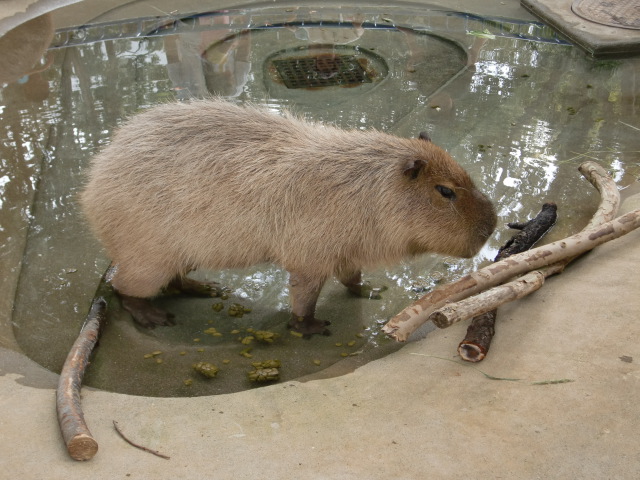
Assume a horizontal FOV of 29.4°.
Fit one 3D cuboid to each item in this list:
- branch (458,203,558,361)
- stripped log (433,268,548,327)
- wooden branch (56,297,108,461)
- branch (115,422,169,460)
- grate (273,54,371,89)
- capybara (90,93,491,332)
[{"bbox_3d":[0.527,0.078,3.317,0.110,0.085,0.920,10,29,19],"label":"branch"},{"bbox_3d":[0.434,0.146,3.094,0.360,0.055,0.052,-19,33,-32],"label":"stripped log"},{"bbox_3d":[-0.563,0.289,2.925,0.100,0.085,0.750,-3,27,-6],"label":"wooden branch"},{"bbox_3d":[-0.396,0.435,2.660,0.195,0.011,0.030,23,35,38],"label":"branch"},{"bbox_3d":[0.006,-0.701,5.142,0.350,0.030,0.350,-5,27,-10],"label":"grate"},{"bbox_3d":[-0.080,-0.069,3.175,1.060,0.600,0.380,3,27,5],"label":"capybara"}]

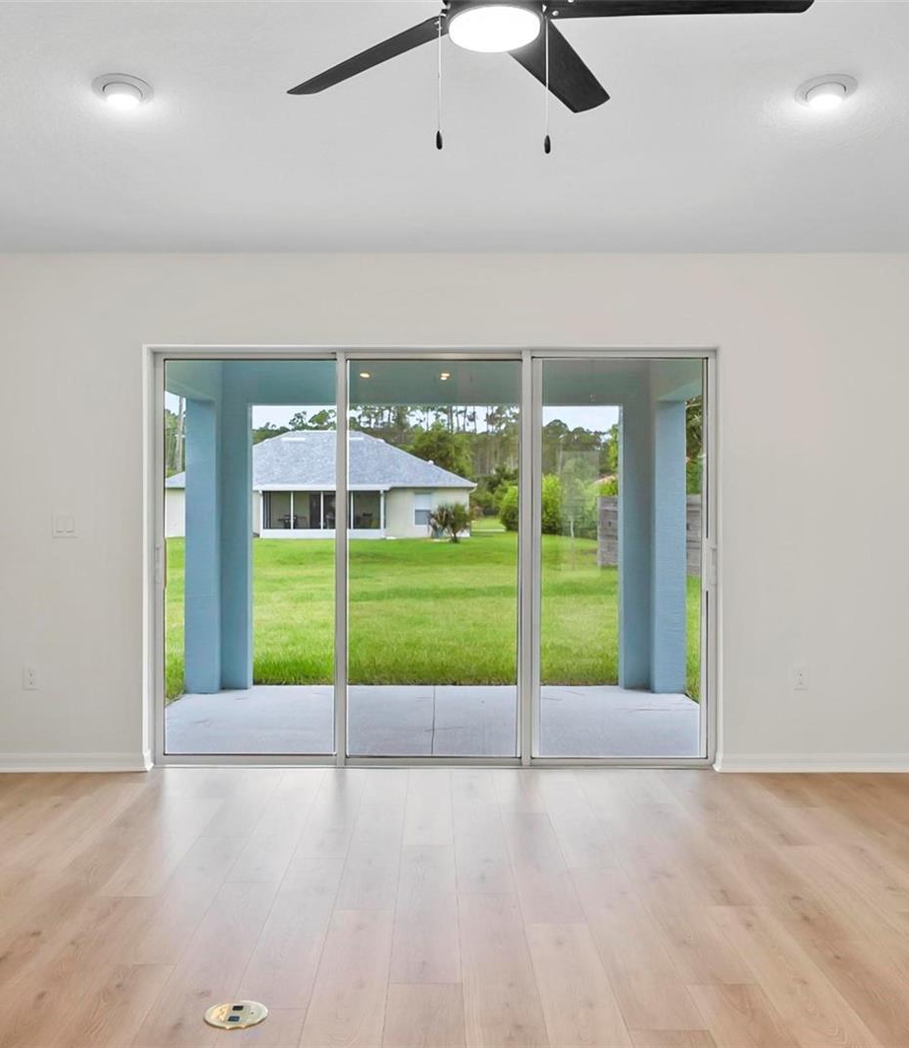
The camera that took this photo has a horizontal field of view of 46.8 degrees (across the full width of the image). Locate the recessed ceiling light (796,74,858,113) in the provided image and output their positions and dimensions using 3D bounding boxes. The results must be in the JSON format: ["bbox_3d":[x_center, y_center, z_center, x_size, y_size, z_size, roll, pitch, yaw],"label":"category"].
[{"bbox_3d":[1.302,-1.500,3.680,0.203,0.045,0.203,0,-11,0],"label":"recessed ceiling light"}]

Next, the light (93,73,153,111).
[{"bbox_3d":[-1.160,-1.500,3.680,0.203,0.045,0.203,0,-11,0],"label":"light"}]

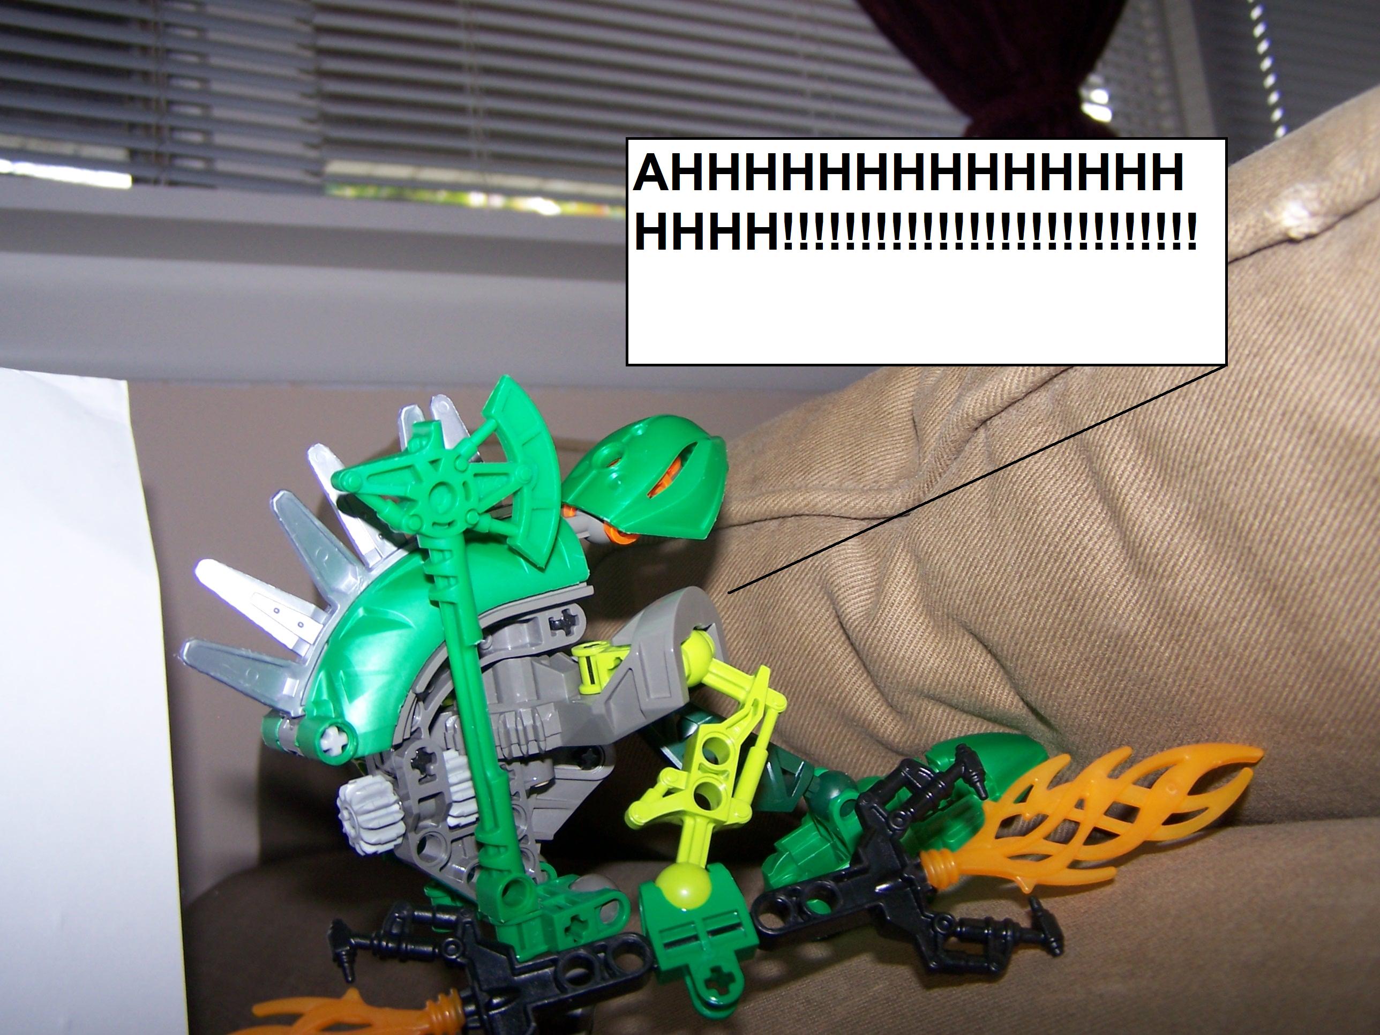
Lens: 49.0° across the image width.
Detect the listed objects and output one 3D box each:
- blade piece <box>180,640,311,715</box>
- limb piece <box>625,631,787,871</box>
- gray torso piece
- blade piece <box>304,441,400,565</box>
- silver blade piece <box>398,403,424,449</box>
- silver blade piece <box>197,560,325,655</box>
[{"bbox_3d":[-0.071,0.025,0.242,0.004,0.009,0.022,2,-19,45],"label":"blade piece"},{"bbox_3d":[0.001,0.042,0.262,0.024,0.049,0.011,13,-13,-3],"label":"limb piece"},{"bbox_3d":[-0.028,0.040,0.274,0.060,0.050,0.043,-10,-1,-34],"label":"gray torso piece"},{"bbox_3d":[-0.058,-0.003,0.258,0.009,0.023,0.004,-37,9,-31],"label":"blade piece"},{"bbox_3d":[-0.046,-0.009,0.262,0.009,0.022,0.004,-19,19,-35],"label":"silver blade piece"},{"bbox_3d":[-0.071,0.014,0.248,0.022,0.008,0.004,34,-21,-18],"label":"silver blade piece"}]

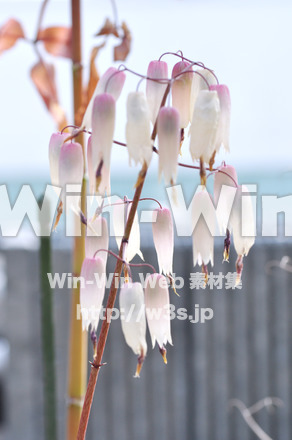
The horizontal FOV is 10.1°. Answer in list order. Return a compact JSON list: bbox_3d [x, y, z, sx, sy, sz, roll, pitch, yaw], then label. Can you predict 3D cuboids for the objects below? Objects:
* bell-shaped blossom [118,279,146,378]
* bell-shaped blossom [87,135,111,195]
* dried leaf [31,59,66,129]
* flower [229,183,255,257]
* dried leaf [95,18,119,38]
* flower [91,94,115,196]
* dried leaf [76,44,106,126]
[{"bbox_3d":[-0.005,0.052,0.785,0.012,0.045,0.012,-5,2,0],"label":"bell-shaped blossom"},{"bbox_3d":[-0.028,-0.030,0.975,0.014,0.039,0.013,-2,2,0],"label":"bell-shaped blossom"},{"bbox_3d":[-0.055,-0.070,0.930,0.013,0.040,0.010,-14,2,0],"label":"dried leaf"},{"bbox_3d":[0.056,0.001,0.950,0.014,0.042,0.013,-5,2,0],"label":"flower"},{"bbox_3d":[-0.021,-0.103,0.890,0.013,0.011,0.009,0,2,0],"label":"dried leaf"},{"bbox_3d":[-0.021,-0.036,0.790,0.011,0.051,0.011,2,2,0],"label":"flower"},{"bbox_3d":[-0.030,-0.074,0.890,0.009,0.044,0.008,13,2,0],"label":"dried leaf"}]

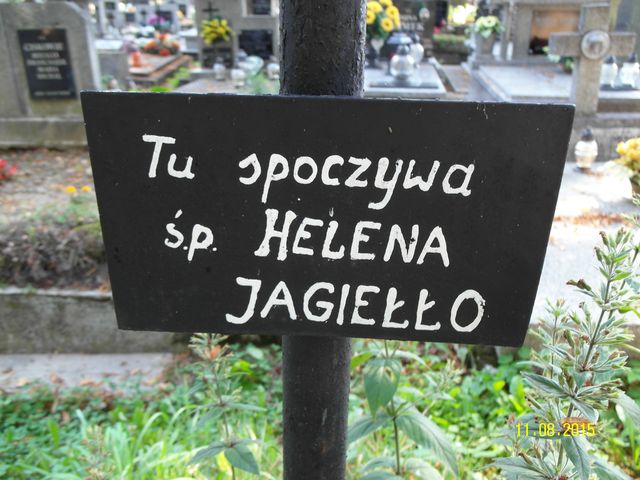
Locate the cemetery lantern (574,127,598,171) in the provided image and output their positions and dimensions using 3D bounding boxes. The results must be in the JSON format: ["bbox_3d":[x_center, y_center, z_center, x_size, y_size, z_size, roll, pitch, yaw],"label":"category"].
[{"bbox_3d":[1.653,-0.569,3.434,0.123,0.250,0.123,0,22,0],"label":"cemetery lantern"}]

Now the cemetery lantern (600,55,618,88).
[{"bbox_3d":[2.334,-1.353,4.465,0.115,0.250,0.115,0,22,0],"label":"cemetery lantern"}]

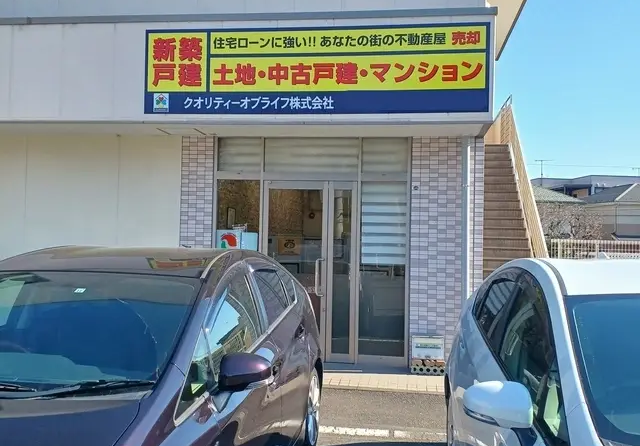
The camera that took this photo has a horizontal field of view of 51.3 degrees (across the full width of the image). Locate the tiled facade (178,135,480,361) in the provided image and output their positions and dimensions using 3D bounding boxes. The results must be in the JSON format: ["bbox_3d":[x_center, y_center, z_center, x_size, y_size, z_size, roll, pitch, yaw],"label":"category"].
[{"bbox_3d":[0.091,0.319,7.906,3.584,2.676,0.300,1,-1,8],"label":"tiled facade"}]

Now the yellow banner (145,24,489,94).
[{"bbox_3d":[-0.089,-1.701,6.983,3.608,0.639,0.080,1,-1,8],"label":"yellow banner"}]

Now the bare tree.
[{"bbox_3d":[10.787,0.713,28.791,3.200,3.400,3.000,1,-1,8],"label":"bare tree"}]

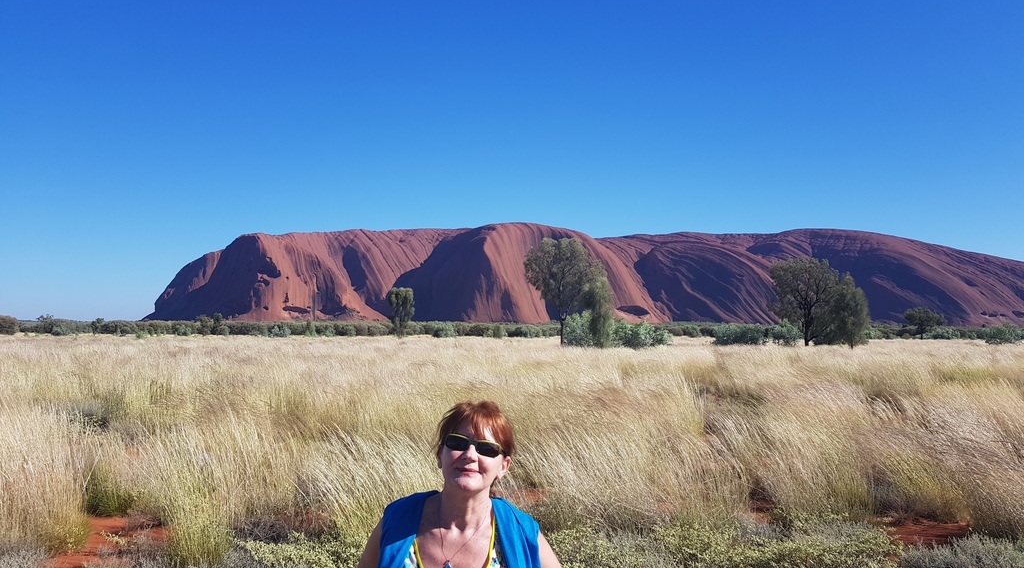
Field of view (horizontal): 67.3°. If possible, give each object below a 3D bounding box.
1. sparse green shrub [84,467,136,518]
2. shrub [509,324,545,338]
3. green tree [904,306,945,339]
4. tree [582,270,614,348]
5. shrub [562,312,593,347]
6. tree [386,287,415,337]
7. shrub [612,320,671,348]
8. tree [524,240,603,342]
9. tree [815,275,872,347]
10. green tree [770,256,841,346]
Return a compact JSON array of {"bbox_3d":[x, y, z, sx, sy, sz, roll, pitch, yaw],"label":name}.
[{"bbox_3d":[-3.759,1.933,7.200,0.487,0.487,0.438,0,-3,0],"label":"sparse green shrub"},{"bbox_3d":[1.697,5.658,90.000,4.213,1.838,2.949,0,-3,0],"label":"shrub"},{"bbox_3d":[52.561,5.056,98.000,5.097,4.377,4.587,0,-3,0],"label":"green tree"},{"bbox_3d":[5.511,1.800,49.000,2.039,5.319,2.039,0,-3,0],"label":"tree"},{"bbox_3d":[4.496,3.226,52.000,2.164,2.599,1.947,0,-3,0],"label":"shrub"},{"bbox_3d":[-13.048,3.418,90.000,3.277,6.251,3.113,0,-3,0],"label":"tree"},{"bbox_3d":[8.251,3.342,49.000,3.695,2.034,2.956,0,-3,0],"label":"shrub"},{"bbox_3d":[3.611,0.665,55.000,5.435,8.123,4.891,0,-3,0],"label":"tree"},{"bbox_3d":[21.551,1.930,50.000,3.511,5.356,3.160,0,-3,0],"label":"tree"},{"bbox_3d":[21.678,1.497,57.000,5.336,7.070,4.802,0,-3,0],"label":"green tree"}]

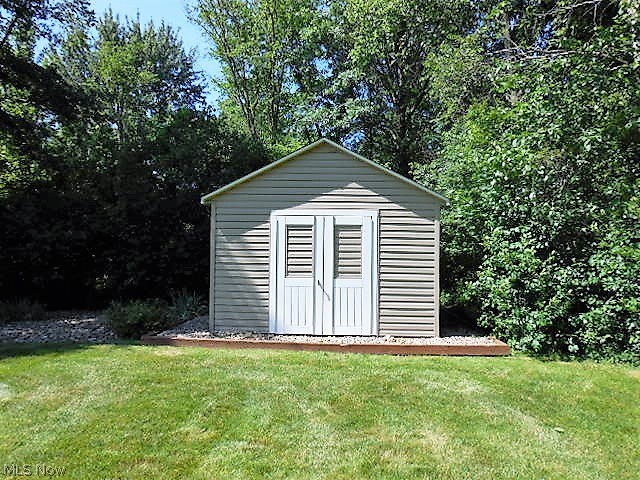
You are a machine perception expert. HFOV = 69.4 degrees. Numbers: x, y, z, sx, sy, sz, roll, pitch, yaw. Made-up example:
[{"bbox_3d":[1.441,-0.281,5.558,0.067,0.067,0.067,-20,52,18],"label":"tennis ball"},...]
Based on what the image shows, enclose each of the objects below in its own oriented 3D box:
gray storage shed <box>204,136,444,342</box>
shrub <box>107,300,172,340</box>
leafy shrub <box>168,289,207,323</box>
[{"bbox_3d":[0.147,-0.004,8.940,3.830,3.090,3.500,1,-1,3],"label":"gray storage shed"},{"bbox_3d":[-3.141,1.316,8.054,1.080,0.620,0.950,1,-1,3],"label":"shrub"},{"bbox_3d":[-2.632,1.258,9.208,0.720,0.680,0.700,1,-1,3],"label":"leafy shrub"}]

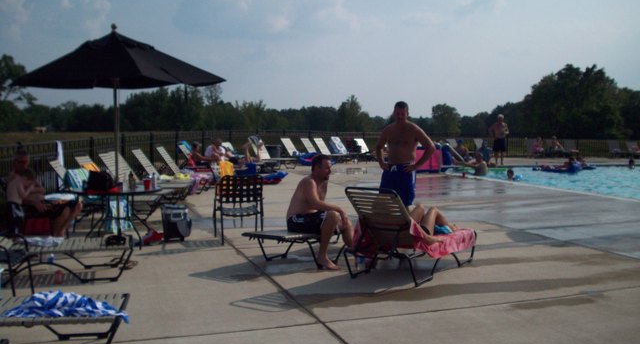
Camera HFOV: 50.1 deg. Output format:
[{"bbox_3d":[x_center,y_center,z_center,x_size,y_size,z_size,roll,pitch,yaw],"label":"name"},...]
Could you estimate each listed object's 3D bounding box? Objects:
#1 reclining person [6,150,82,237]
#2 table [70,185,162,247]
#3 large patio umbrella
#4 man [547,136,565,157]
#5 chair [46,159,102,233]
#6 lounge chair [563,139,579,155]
[{"bbox_3d":[-3.520,0.302,8.750,0.860,1.170,0.580,0,4,-1],"label":"reclining person"},{"bbox_3d":[-2.679,0.552,9.010,1.200,0.710,1.200,0,4,0],"label":"table"},{"bbox_3d":[-2.639,-0.491,8.937,2.760,2.800,2.760,0,4,0],"label":"large patio umbrella"},{"bbox_3d":[10.844,-1.127,31.501,0.550,0.980,0.800,-2,4,-20],"label":"man"},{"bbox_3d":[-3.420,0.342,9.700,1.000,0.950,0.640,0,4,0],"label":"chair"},{"bbox_3d":[10.950,-1.121,30.000,0.660,0.880,1.350,0,4,6],"label":"lounge chair"}]

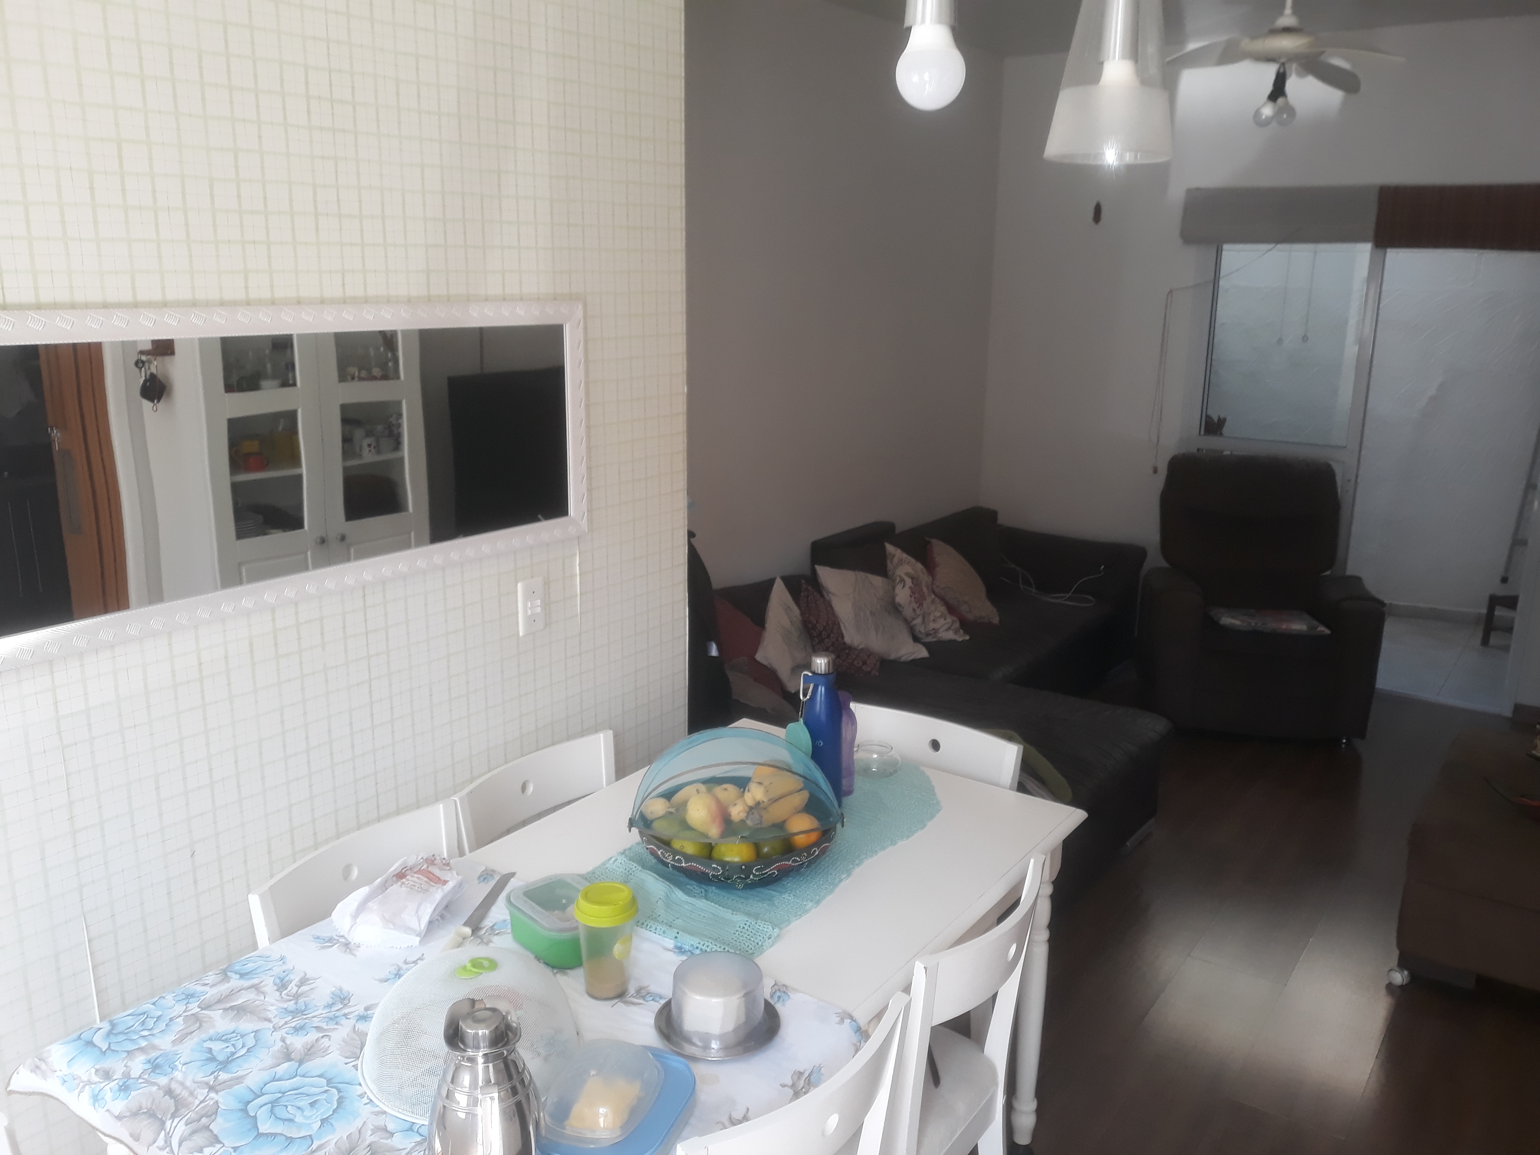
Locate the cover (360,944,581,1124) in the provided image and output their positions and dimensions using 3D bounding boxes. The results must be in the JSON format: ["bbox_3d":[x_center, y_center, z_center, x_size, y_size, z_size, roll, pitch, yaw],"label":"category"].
[{"bbox_3d":[-0.410,0.589,1.643,0.305,0.130,0.305,-3,15,-15],"label":"cover"}]

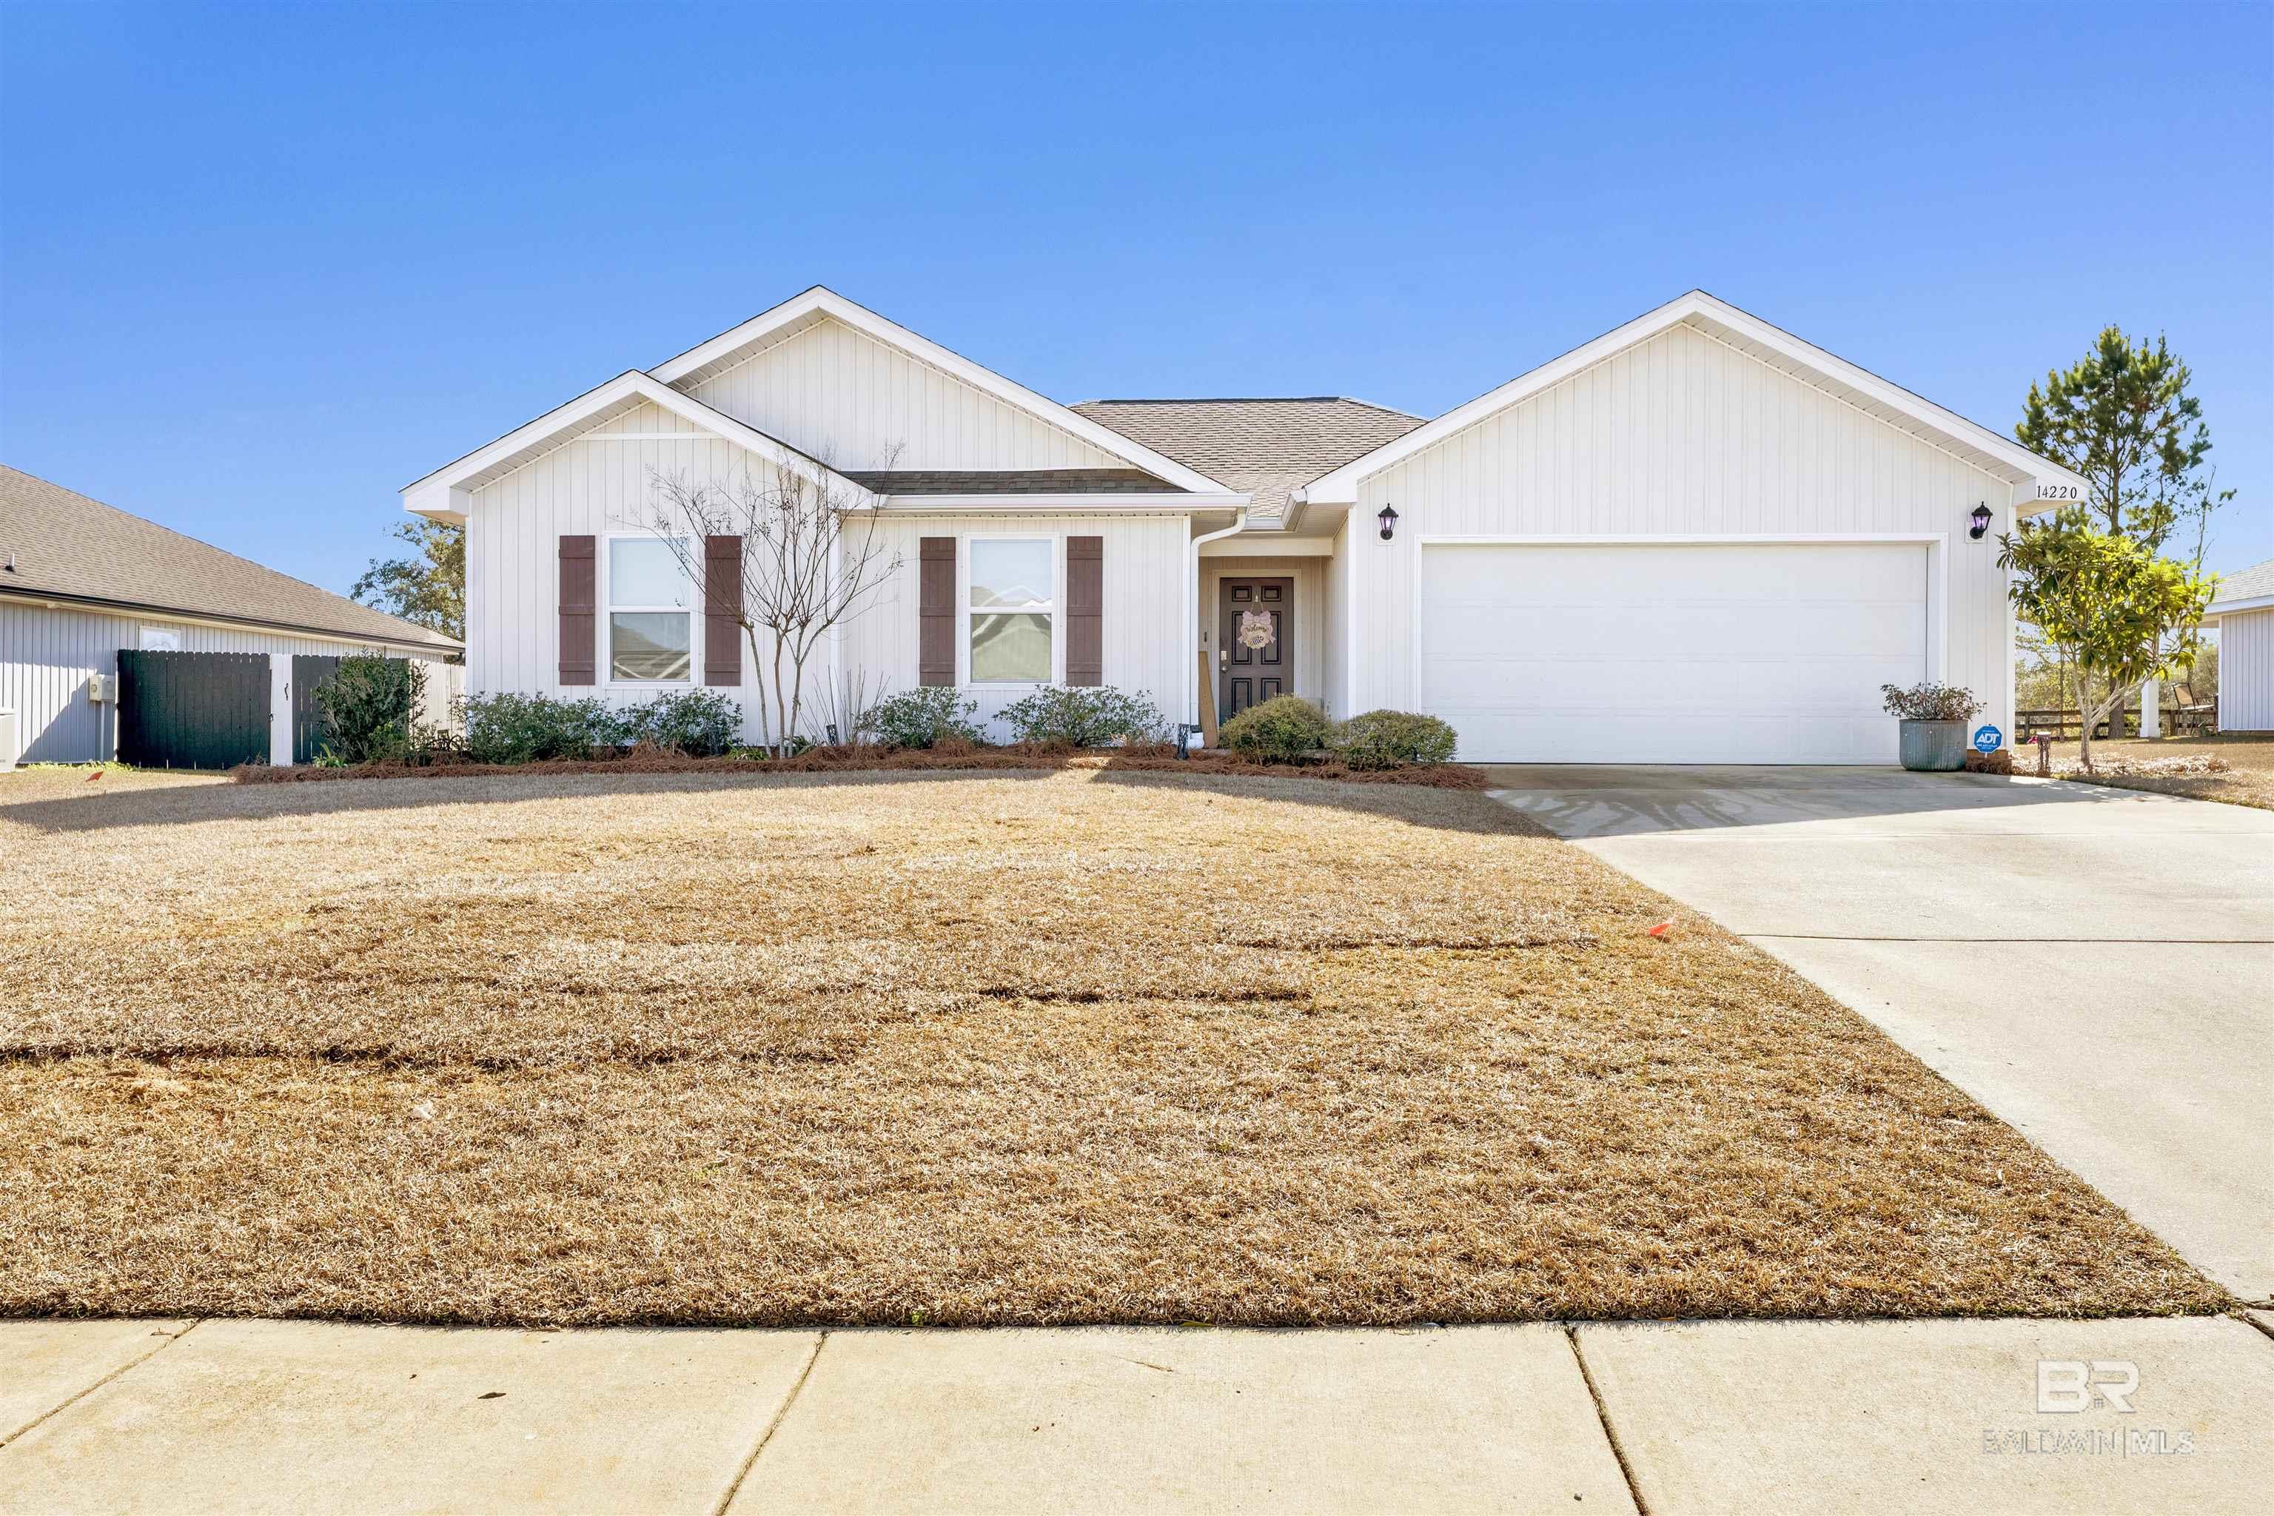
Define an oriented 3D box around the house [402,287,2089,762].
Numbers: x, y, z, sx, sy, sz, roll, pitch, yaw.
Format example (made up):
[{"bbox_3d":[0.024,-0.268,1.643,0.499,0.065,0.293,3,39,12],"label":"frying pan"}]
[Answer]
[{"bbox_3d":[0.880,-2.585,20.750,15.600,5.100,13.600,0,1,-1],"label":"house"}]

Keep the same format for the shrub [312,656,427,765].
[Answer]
[{"bbox_3d":[-7.341,-0.450,14.500,1.093,1.026,1.000,0,1,-1],"label":"shrub"}]

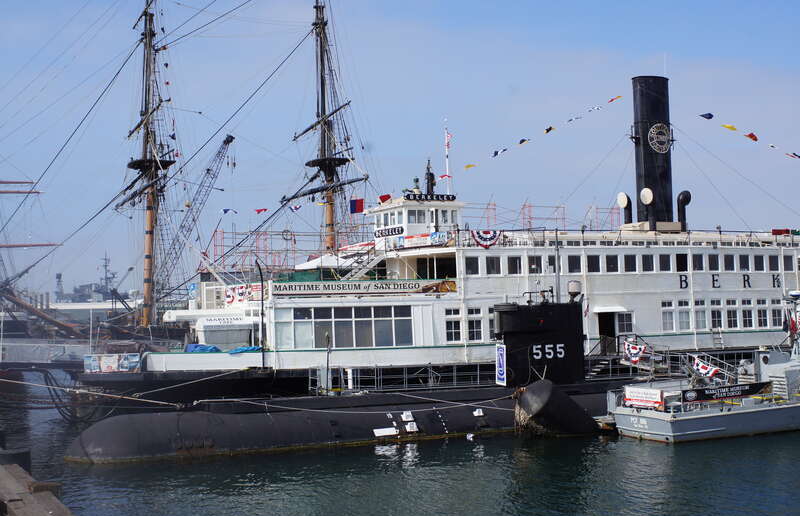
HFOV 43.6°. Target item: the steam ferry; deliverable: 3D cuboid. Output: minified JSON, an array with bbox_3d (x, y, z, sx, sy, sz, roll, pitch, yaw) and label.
[{"bbox_3d":[18.600,-2.500,72.400,83.500,21.200,22.000,-1,-2,-32],"label":"steam ferry"}]

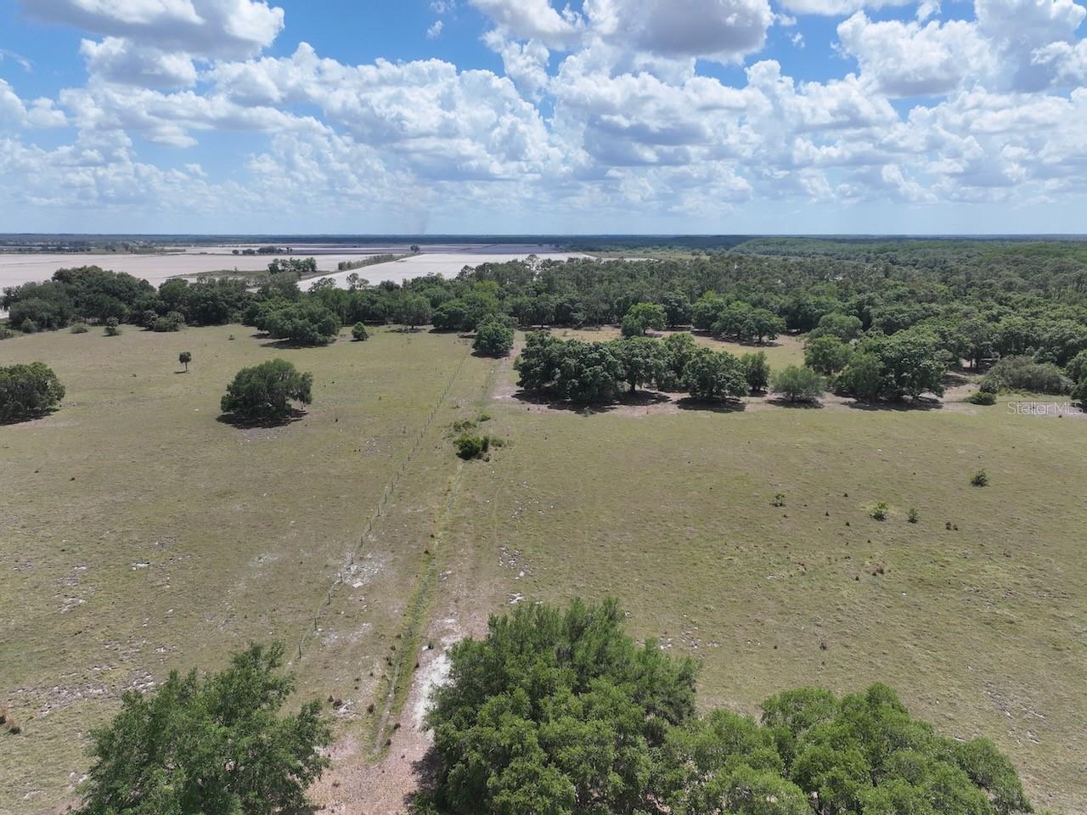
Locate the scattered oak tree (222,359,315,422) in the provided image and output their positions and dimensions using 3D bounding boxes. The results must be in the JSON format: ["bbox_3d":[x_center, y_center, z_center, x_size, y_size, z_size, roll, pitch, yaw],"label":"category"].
[{"bbox_3d":[-56.954,-3.944,155.399,18.000,11.900,17.000,-5,14,-20],"label":"scattered oak tree"}]

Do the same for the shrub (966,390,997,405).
[{"bbox_3d":[95.200,-2.385,163.681,6.100,2.800,5.600,0,13,0],"label":"shrub"}]

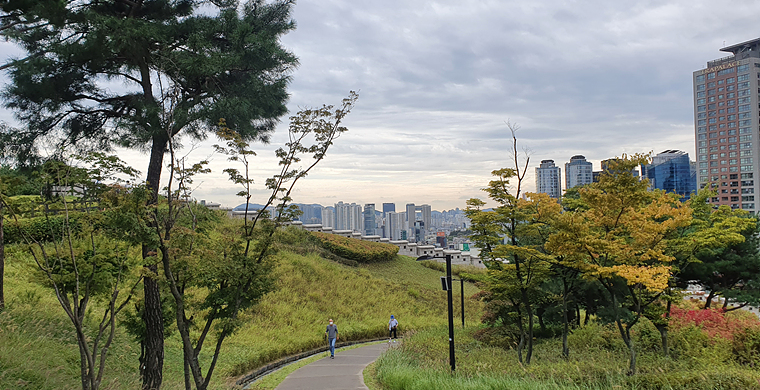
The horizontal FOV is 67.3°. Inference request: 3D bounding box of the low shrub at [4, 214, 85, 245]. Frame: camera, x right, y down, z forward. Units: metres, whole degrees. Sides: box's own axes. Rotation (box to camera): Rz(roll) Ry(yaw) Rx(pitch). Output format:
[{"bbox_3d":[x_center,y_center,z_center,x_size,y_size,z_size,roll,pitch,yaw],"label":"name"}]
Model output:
[{"bbox_3d":[-13.640,1.390,23.000,3.500,1.150,1.500,0,-2,-6],"label":"low shrub"}]

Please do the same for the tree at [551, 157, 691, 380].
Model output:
[{"bbox_3d":[7.678,2.228,18.300,4.500,7.000,4.300,0,-2,0],"label":"tree"}]

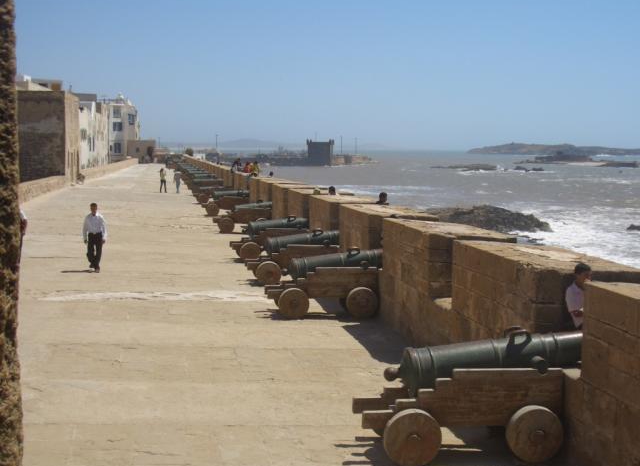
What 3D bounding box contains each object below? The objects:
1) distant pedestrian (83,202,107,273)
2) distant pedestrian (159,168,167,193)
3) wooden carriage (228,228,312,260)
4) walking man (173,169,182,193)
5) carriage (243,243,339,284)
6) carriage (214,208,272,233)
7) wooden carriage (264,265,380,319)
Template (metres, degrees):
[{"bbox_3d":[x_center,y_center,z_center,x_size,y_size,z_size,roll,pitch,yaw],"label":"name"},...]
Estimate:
[{"bbox_3d":[-5.654,0.119,22.683,0.550,1.730,0.380,-1,5,-11],"label":"distant pedestrian"},{"bbox_3d":[-10.903,-3.612,63.033,0.450,1.700,0.470,-4,7,-37],"label":"distant pedestrian"},{"bbox_3d":[-1.451,0.269,25.661,2.000,0.880,1.050,-1,5,-8],"label":"wooden carriage"},{"bbox_3d":[-9.928,-3.612,63.033,0.520,1.700,0.350,-1,5,-6],"label":"walking man"},{"bbox_3d":[-0.681,0.706,21.754,2.150,0.910,0.960,0,5,-9],"label":"carriage"},{"bbox_3d":[-2.939,-0.475,33.674,2.000,0.880,1.050,-1,5,-8],"label":"carriage"},{"bbox_3d":[-0.002,1.071,17.025,2.000,0.880,1.050,-1,5,-8],"label":"wooden carriage"}]

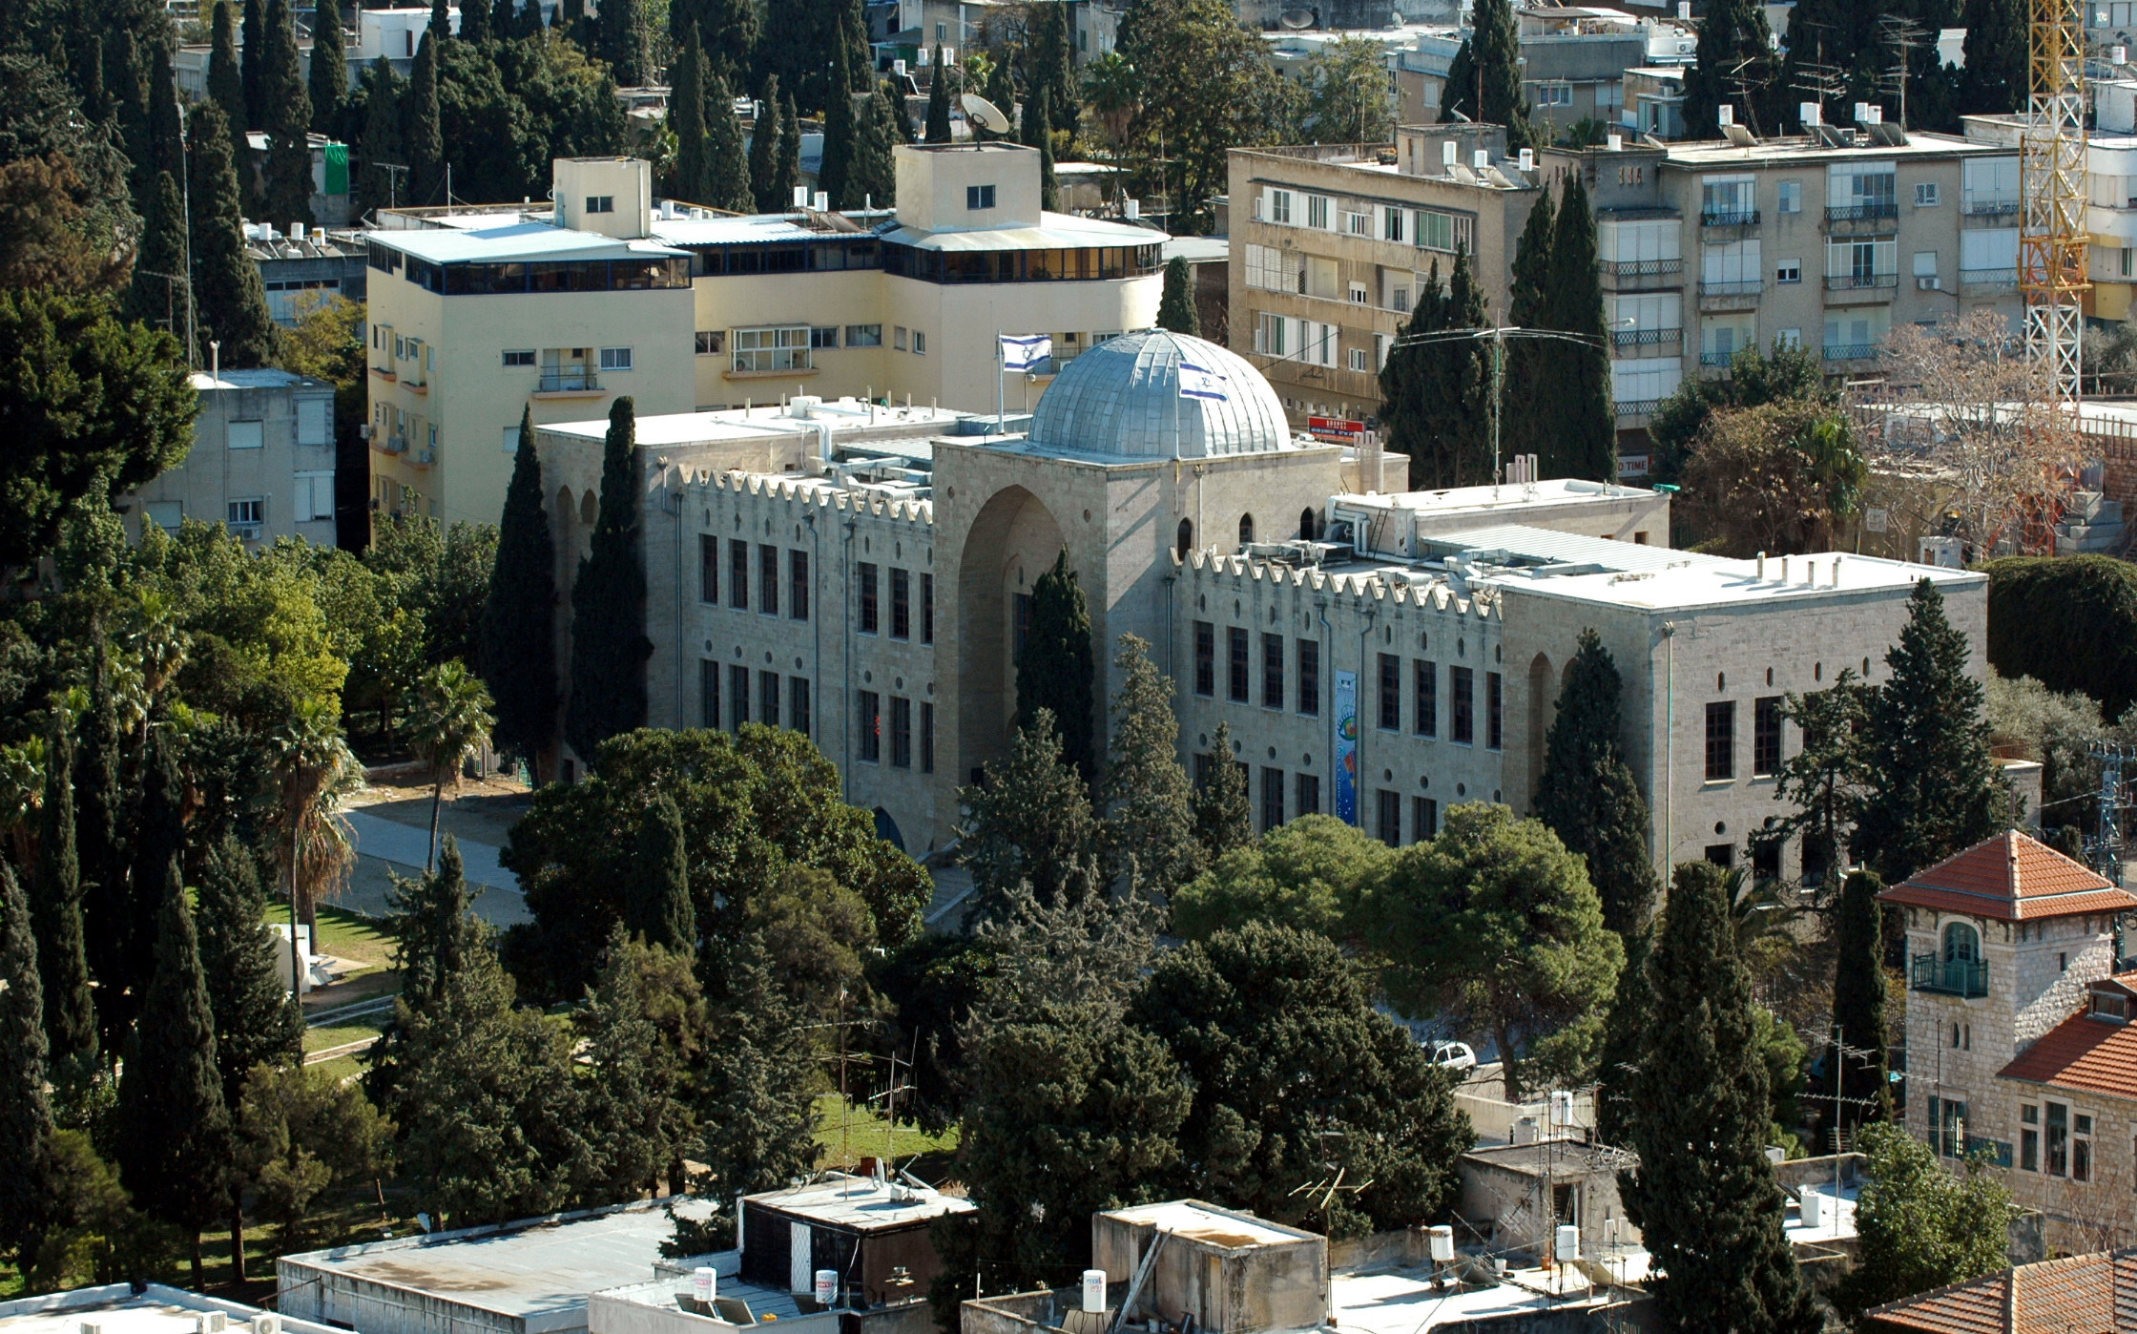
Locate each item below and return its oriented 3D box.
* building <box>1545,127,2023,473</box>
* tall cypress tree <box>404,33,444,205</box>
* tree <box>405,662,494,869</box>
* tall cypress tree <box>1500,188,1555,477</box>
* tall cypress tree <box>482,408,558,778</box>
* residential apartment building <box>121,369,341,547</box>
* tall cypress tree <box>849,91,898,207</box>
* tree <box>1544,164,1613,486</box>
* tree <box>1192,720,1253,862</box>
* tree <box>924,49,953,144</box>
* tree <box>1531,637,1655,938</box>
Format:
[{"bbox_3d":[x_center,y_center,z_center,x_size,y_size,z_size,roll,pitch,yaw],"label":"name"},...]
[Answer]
[{"bbox_3d":[32.423,-17.595,436.264,22.770,15.600,10.930,-6,10,-36],"label":"building"},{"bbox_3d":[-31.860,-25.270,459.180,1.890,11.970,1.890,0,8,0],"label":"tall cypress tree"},{"bbox_3d":[-25.520,4.410,383.160,3.710,9.240,3.710,-1,8,-4],"label":"tree"},{"bbox_3d":[20.158,-13.752,404.985,3.000,14.300,3.000,0,8,0],"label":"tall cypress tree"},{"bbox_3d":[-23.162,-3.039,393.089,3.200,15.800,3.200,0,8,0],"label":"tall cypress tree"},{"bbox_3d":[-36.990,-5.870,396.300,10.200,12.500,8.500,-3,8,-18],"label":"residential apartment building"},{"bbox_3d":[-10.550,-24.640,500.710,2.780,12.970,2.780,0,8,-1],"label":"tall cypress tree"},{"bbox_3d":[22.750,-14.110,414.630,3.120,15.770,3.120,0,8,3],"label":"tree"},{"bbox_3d":[6.010,6.280,362.690,2.600,8.560,2.600,0,8,1],"label":"tree"},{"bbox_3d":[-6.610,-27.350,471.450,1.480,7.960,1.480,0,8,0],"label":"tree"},{"bbox_3d":[19.170,5.820,338.720,4.680,14.510,4.680,0,8,3],"label":"tree"}]

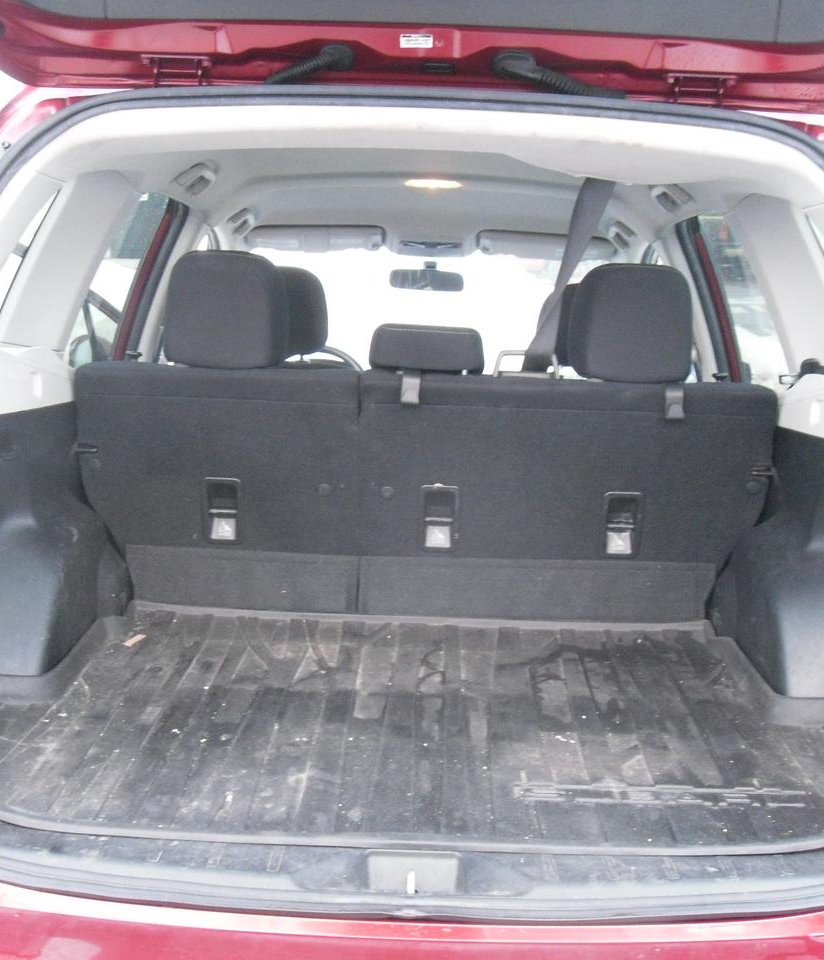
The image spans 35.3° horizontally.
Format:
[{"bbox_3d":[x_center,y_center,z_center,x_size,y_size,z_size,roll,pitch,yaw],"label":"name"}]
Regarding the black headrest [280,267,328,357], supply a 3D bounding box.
[{"bbox_3d":[-0.330,-0.406,3.110,0.260,0.208,0.125,2,19,1],"label":"black headrest"}]

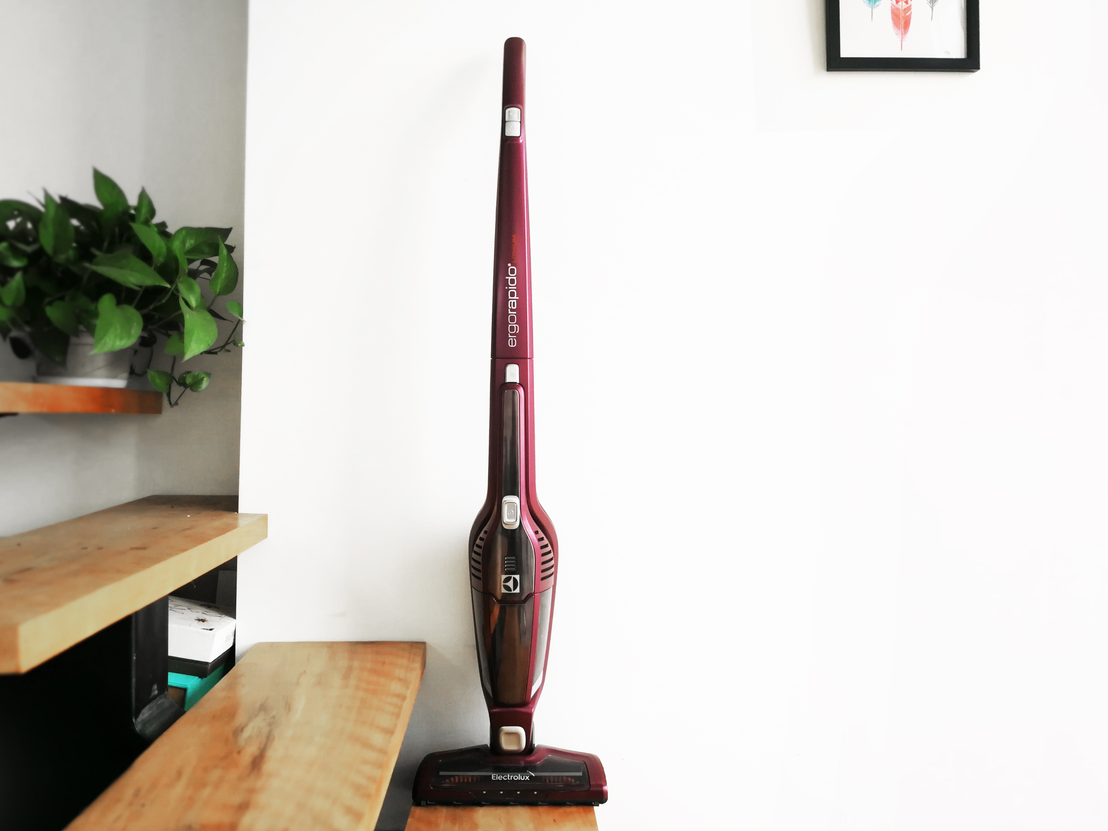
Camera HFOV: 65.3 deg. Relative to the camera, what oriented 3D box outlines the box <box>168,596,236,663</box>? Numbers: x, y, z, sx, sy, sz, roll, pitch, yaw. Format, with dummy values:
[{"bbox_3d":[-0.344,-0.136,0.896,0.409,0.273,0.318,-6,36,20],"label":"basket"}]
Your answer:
[{"bbox_3d":[-0.606,0.332,1.375,0.190,0.046,0.148,10,1,0],"label":"box"}]

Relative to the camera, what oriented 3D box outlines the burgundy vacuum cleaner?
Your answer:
[{"bbox_3d":[-0.056,-0.012,1.270,0.267,1.095,0.157,0,-2,3],"label":"burgundy vacuum cleaner"}]

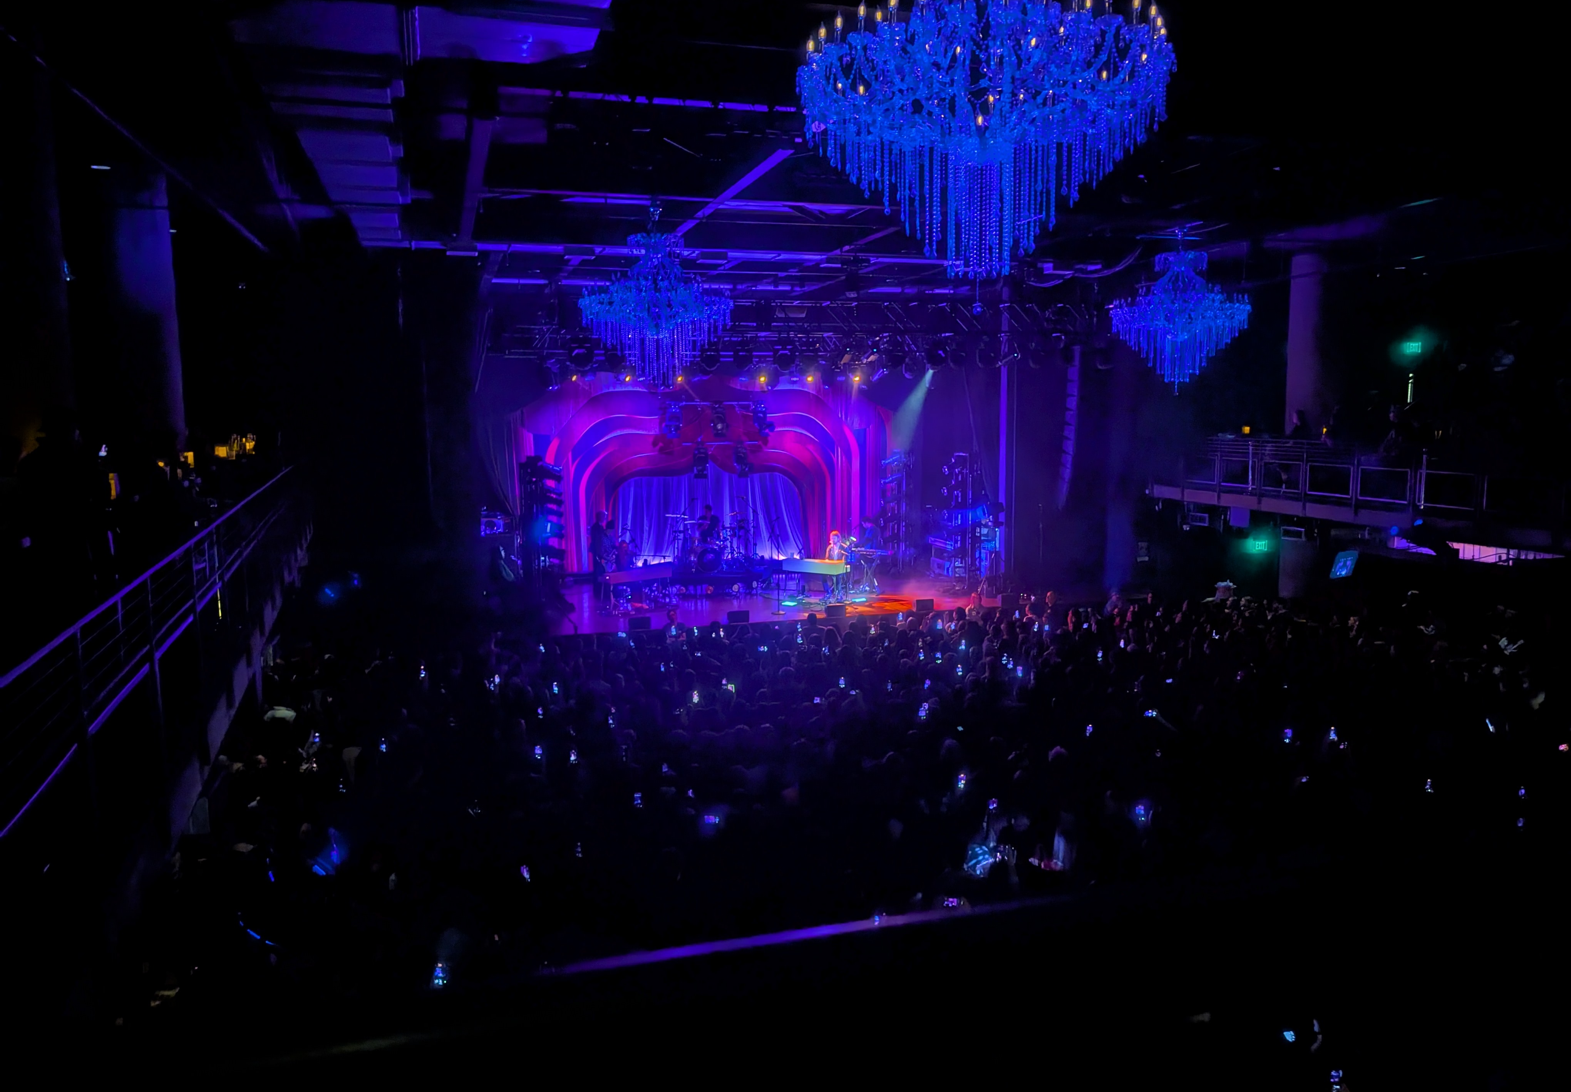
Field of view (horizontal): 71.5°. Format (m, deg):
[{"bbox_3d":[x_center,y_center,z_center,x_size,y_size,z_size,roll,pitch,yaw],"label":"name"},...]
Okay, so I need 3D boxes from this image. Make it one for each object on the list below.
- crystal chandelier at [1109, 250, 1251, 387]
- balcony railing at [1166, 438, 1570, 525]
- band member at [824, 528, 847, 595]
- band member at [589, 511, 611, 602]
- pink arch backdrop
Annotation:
[{"bbox_3d":[6.201,-3.544,17.117,2.100,2.150,2.100,-2,7,-15],"label":"crystal chandelier"},{"bbox_3d":[9.446,-1.281,19.207,0.150,1.150,9.600,-2,7,-15],"label":"balcony railing"},{"bbox_3d":[0.924,0.404,21.886,0.520,1.330,0.650,-2,7,-15],"label":"band member"},{"bbox_3d":[-3.756,0.205,21.890,0.450,1.800,0.520,4,8,34],"label":"band member"},{"bbox_3d":[-1.732,-1.755,26.302,9.200,4.600,1.000,-2,7,-15],"label":"pink arch backdrop"}]

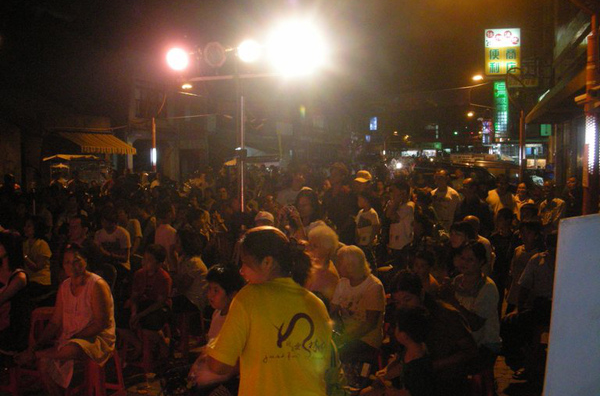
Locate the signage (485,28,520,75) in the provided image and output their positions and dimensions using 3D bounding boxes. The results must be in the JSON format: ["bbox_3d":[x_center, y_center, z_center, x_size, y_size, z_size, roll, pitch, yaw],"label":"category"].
[{"bbox_3d":[7.027,-5.082,20.778,1.250,1.670,0.300,1,3,12],"label":"signage"}]

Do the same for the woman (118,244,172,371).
[{"bbox_3d":[-1.366,0.927,5.325,0.480,1.130,0.680,2,4,40],"label":"woman"}]

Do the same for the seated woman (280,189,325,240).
[{"bbox_3d":[0.072,0.708,5.622,0.500,1.540,0.420,1,3,18],"label":"seated woman"}]

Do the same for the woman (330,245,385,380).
[{"bbox_3d":[0.305,0.923,4.071,0.720,1.260,0.500,-2,4,-41],"label":"woman"}]

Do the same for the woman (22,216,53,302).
[{"bbox_3d":[-2.914,0.812,6.569,0.700,1.240,0.470,-2,4,-41],"label":"woman"}]

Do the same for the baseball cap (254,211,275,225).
[{"bbox_3d":[-0.360,0.200,5.891,0.180,0.150,0.260,2,3,30],"label":"baseball cap"}]

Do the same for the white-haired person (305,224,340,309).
[{"bbox_3d":[0.091,0.884,4.470,0.700,1.300,0.480,-2,4,-41],"label":"white-haired person"}]

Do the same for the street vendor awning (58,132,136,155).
[{"bbox_3d":[-7.510,-2.042,22.427,1.300,0.800,2.600,2,3,37],"label":"street vendor awning"}]

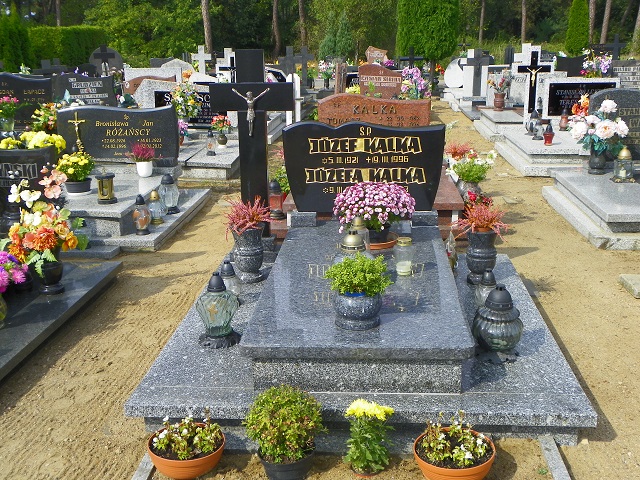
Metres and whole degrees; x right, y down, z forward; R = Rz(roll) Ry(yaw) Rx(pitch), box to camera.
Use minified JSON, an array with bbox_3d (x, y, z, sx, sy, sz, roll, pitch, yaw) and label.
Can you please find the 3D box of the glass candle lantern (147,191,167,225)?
[{"bbox_3d":[-1.329,-0.271,5.999,0.159,0.258,0.159,0,16,4],"label":"glass candle lantern"}]

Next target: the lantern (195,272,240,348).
[{"bbox_3d":[-0.492,0.321,3.545,0.216,0.342,0.216,0,16,5],"label":"lantern"}]

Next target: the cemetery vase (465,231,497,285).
[{"bbox_3d":[0.929,0.090,4.250,0.177,0.312,0.177,0,17,4],"label":"cemetery vase"}]

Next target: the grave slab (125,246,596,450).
[{"bbox_3d":[0.215,0.455,3.907,1.850,0.170,2.050,0,17,4],"label":"grave slab"}]

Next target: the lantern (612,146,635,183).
[{"bbox_3d":[2.685,-0.675,6.530,0.205,0.300,0.205,0,16,5],"label":"lantern"}]

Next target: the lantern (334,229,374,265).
[{"bbox_3d":[0.167,0.088,3.583,0.203,0.287,0.203,0,16,5],"label":"lantern"}]

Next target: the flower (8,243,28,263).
[{"bbox_3d":[-1.736,0.072,4.250,0.105,0.105,0.080,-8,17,-22],"label":"flower"}]

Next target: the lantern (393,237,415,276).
[{"bbox_3d":[0.451,0.086,3.920,0.110,0.190,0.110,0,17,4],"label":"lantern"}]

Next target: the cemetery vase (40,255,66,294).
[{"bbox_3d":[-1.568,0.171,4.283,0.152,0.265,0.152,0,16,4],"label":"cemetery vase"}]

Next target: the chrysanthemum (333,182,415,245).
[{"bbox_3d":[0.311,-0.149,4.226,0.460,0.355,0.430,0,16,5],"label":"chrysanthemum"}]

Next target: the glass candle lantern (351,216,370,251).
[{"bbox_3d":[0.220,-0.029,4.151,0.130,0.207,0.130,0,16,4],"label":"glass candle lantern"}]

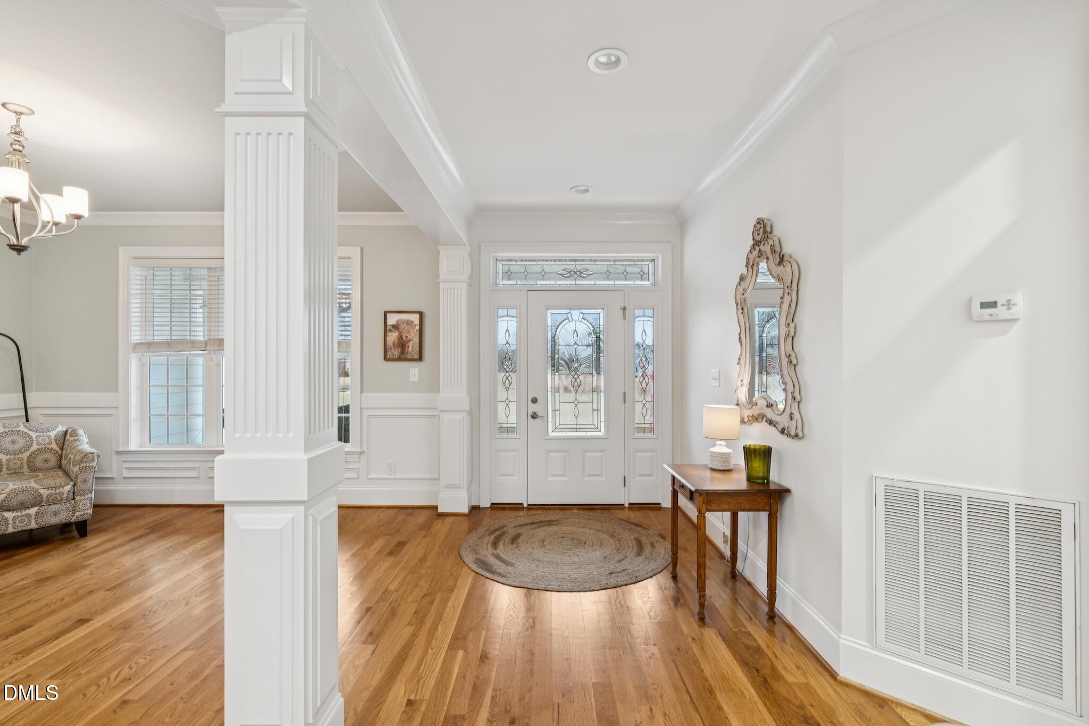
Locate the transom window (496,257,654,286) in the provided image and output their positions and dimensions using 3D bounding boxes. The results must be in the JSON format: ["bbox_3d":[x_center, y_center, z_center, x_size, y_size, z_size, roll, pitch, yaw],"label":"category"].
[{"bbox_3d":[0.294,-0.857,4.590,1.500,0.270,0.045,0,0,1],"label":"transom window"}]

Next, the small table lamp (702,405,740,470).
[{"bbox_3d":[1.116,0.464,3.040,0.233,0.386,0.233,0,0,1],"label":"small table lamp"}]

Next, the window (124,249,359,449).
[{"bbox_3d":[-2.870,-0.130,4.600,2.250,1.900,0.120,0,0,0],"label":"window"}]

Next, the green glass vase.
[{"bbox_3d":[1.195,0.564,2.710,0.160,0.188,0.160,0,0,0],"label":"green glass vase"}]

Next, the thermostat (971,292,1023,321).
[{"bbox_3d":[1.600,-0.199,1.712,0.030,0.096,0.134,0,0,-45],"label":"thermostat"}]

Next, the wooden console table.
[{"bbox_3d":[1.021,1.009,2.828,0.490,0.700,0.685,0,0,0],"label":"wooden console table"}]

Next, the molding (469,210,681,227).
[{"bbox_3d":[0.293,-1.349,4.510,1.980,0.130,0.095,0,0,0],"label":"molding"}]

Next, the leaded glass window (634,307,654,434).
[{"bbox_3d":[0.929,0.087,4.570,0.195,1.200,0.040,0,0,0],"label":"leaded glass window"}]

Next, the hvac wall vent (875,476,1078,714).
[{"bbox_3d":[1.553,0.805,1.784,0.025,0.700,0.570,0,0,-45],"label":"hvac wall vent"}]

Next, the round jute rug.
[{"bbox_3d":[0.162,1.349,3.620,1.530,0.012,1.530,0,0,0],"label":"round jute rug"}]

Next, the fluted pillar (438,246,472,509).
[{"bbox_3d":[-0.812,0.158,4.450,0.280,2.400,0.250,0,0,0],"label":"fluted pillar"}]

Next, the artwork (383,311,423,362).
[{"bbox_3d":[-1.329,-0.251,4.550,0.356,0.470,0.030,0,0,1],"label":"artwork"}]

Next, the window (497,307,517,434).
[{"bbox_3d":[-0.348,0.085,4.570,0.195,1.200,0.040,0,0,0],"label":"window"}]

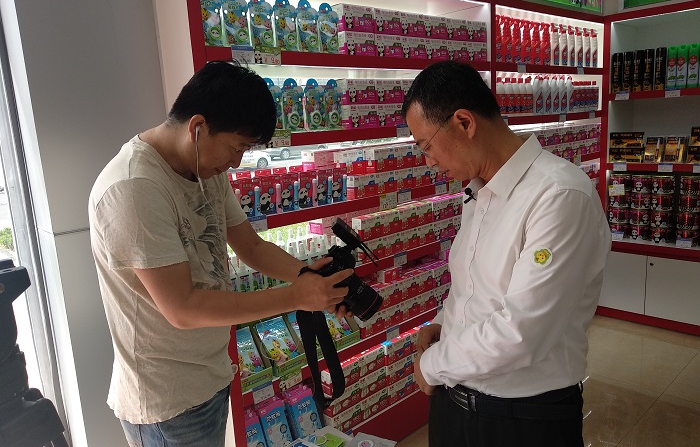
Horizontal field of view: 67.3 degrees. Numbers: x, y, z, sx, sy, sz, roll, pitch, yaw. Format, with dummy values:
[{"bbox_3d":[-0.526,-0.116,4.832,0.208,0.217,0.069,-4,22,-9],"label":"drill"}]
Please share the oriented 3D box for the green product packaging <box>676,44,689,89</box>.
[{"bbox_3d":[2.241,-1.057,3.547,0.065,0.277,0.065,-12,14,-40],"label":"green product packaging"}]

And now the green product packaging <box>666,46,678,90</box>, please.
[{"bbox_3d":[2.165,-1.052,3.537,0.054,0.272,0.054,-14,15,-43],"label":"green product packaging"}]

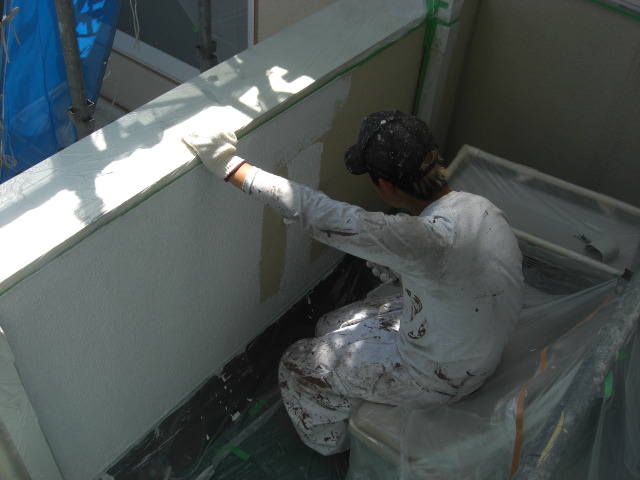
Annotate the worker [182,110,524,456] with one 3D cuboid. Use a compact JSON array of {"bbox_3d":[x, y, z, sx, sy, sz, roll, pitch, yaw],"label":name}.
[{"bbox_3d":[0.104,0.149,1.999,0.960,1.050,0.560,9,44,5],"label":"worker"}]

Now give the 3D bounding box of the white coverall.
[{"bbox_3d":[0.187,0.218,2.028,0.780,0.840,0.540,9,44,5],"label":"white coverall"}]

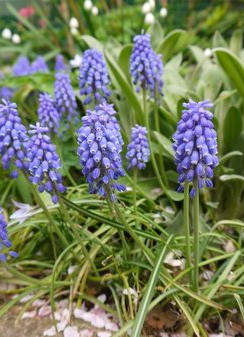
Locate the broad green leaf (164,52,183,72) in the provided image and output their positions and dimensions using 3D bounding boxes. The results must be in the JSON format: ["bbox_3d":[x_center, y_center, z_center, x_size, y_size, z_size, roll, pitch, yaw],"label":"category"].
[{"bbox_3d":[0.071,-0.146,0.500,0.022,0.040,0.012,22,18,0],"label":"broad green leaf"}]

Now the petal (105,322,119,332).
[{"bbox_3d":[-0.008,0.128,0.292,0.011,0.003,0.010,0,22,0],"label":"petal"}]

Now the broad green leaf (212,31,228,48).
[{"bbox_3d":[0.147,-0.192,0.550,0.024,0.034,0.012,-2,18,0],"label":"broad green leaf"}]

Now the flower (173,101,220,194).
[{"bbox_3d":[0.053,-0.015,0.265,0.032,0.071,0.032,0,21,0],"label":"flower"}]

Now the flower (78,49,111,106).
[{"bbox_3d":[-0.028,-0.093,0.370,0.031,0.062,0.031,-5,21,0],"label":"flower"}]

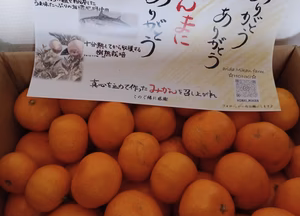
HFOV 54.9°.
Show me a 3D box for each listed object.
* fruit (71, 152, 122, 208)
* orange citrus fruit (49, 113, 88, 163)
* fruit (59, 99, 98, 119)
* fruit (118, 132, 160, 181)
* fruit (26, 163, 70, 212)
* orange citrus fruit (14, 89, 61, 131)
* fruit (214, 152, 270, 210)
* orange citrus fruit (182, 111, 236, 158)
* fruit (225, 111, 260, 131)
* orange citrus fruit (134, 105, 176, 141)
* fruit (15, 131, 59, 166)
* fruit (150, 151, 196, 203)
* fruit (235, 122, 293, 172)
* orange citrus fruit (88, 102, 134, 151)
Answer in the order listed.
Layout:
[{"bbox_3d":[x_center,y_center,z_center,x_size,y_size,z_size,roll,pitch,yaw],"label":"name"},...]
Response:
[{"bbox_3d":[-0.061,0.083,0.331,0.062,0.057,0.062,-2,51,-4],"label":"fruit"},{"bbox_3d":[-0.097,0.037,0.350,0.047,0.059,0.059,-2,54,-4],"label":"orange citrus fruit"},{"bbox_3d":[-0.095,-0.010,0.390,0.059,0.053,0.059,-2,51,-4],"label":"fruit"},{"bbox_3d":[-0.013,0.058,0.346,0.050,0.058,0.058,-2,54,-4],"label":"fruit"},{"bbox_3d":[-0.112,0.088,0.319,0.048,0.051,0.051,-2,54,-4],"label":"fruit"},{"bbox_3d":[-0.148,0.002,0.381,0.057,0.056,0.056,-2,54,-4],"label":"orange citrus fruit"},{"bbox_3d":[0.101,0.080,0.315,0.062,0.057,0.062,-2,51,-4],"label":"fruit"},{"bbox_3d":[0.074,0.033,0.358,0.066,0.057,0.066,-2,51,-4],"label":"orange citrus fruit"},{"bbox_3d":[0.127,0.010,0.398,0.059,0.059,0.059,-2,54,-4],"label":"fruit"},{"bbox_3d":[0.007,0.017,0.386,0.059,0.054,0.059,-2,51,-4],"label":"orange citrus fruit"},{"bbox_3d":[-0.139,0.061,0.368,0.056,0.059,0.059,-2,54,-4],"label":"fruit"},{"bbox_3d":[0.027,0.078,0.324,0.051,0.055,0.055,-2,54,-4],"label":"fruit"},{"bbox_3d":[0.135,0.047,0.346,0.067,0.058,0.067,-9,59,5],"label":"fruit"},{"bbox_3d":[-0.049,0.024,0.366,0.058,0.062,0.062,-2,54,-4],"label":"orange citrus fruit"}]

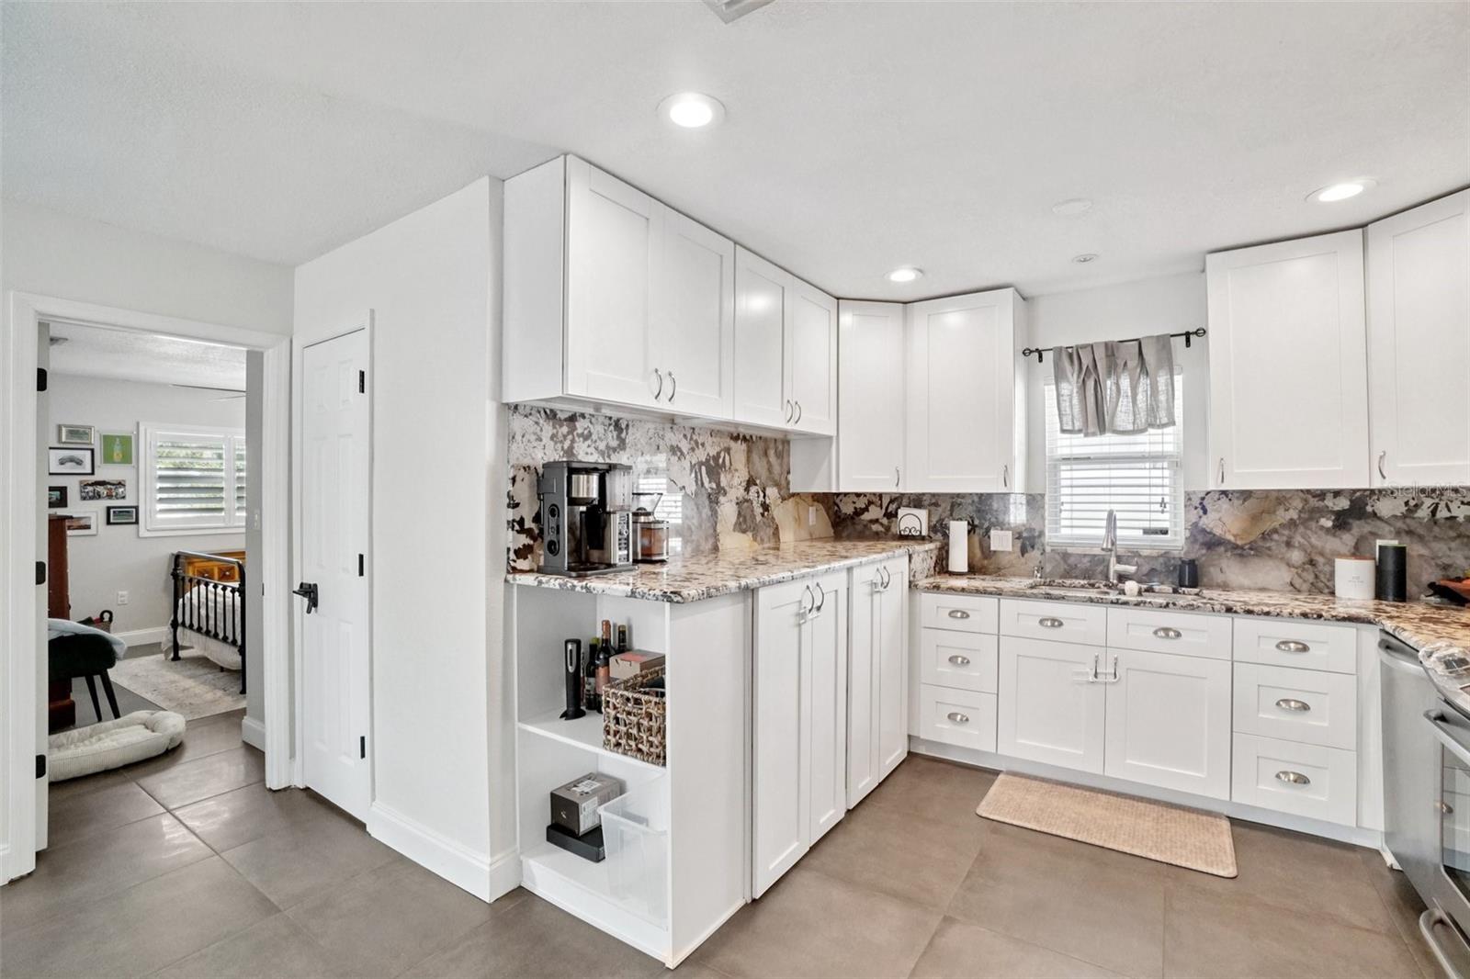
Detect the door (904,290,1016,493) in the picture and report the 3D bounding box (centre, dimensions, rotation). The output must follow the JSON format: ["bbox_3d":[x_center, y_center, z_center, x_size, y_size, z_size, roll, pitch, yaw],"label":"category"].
[{"bbox_3d":[1.216,-0.514,3.326,0.555,1.055,0.020,0,0,29],"label":"door"}]

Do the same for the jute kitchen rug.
[{"bbox_3d":[1.537,1.366,2.572,0.850,0.016,0.490,-1,-1,33],"label":"jute kitchen rug"}]

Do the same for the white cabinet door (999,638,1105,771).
[{"bbox_3d":[1.478,0.995,2.872,0.447,0.577,0.022,0,0,30],"label":"white cabinet door"}]

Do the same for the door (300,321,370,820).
[{"bbox_3d":[-1.759,0.374,2.706,0.575,2.030,0.045,-1,-1,33],"label":"door"}]

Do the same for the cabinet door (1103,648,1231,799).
[{"bbox_3d":[1.867,0.999,2.651,0.442,0.574,0.020,0,0,29],"label":"cabinet door"}]

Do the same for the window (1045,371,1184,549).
[{"bbox_3d":[1.991,-0.136,3.238,0.620,0.930,0.090,-1,-1,33],"label":"window"}]

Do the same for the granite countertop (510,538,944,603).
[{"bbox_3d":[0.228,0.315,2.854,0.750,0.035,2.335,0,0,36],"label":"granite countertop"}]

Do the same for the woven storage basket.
[{"bbox_3d":[-0.223,0.722,1.998,0.255,0.205,0.310,-1,-1,33],"label":"woven storage basket"}]

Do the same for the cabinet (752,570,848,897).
[{"bbox_3d":[0.027,0.858,2.502,0.610,1.050,0.670,0,0,36],"label":"cabinet"}]

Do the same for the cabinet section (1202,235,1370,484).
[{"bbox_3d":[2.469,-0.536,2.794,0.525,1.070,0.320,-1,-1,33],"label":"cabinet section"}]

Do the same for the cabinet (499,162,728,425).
[{"bbox_3d":[-0.392,-0.672,2.364,0.333,0.764,0.884,0,0,36],"label":"cabinet"}]

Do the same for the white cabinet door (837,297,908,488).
[{"bbox_3d":[0.754,-0.510,3.392,0.395,1.053,0.025,0,-1,-10],"label":"white cabinet door"}]

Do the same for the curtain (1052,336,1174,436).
[{"bbox_3d":[1.957,-0.529,3.173,0.550,0.490,0.080,-1,-1,33],"label":"curtain"}]

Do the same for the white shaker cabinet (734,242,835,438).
[{"bbox_3d":[0.154,-0.676,3.134,0.325,0.760,0.930,-1,-1,37],"label":"white shaker cabinet"}]

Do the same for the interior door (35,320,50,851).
[{"bbox_3d":[-2.942,0.360,2.543,0.740,2.020,0.035,0,0,35],"label":"interior door"}]

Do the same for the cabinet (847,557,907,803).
[{"bbox_3d":[0.456,0.858,3.084,0.610,1.050,0.675,0,0,36],"label":"cabinet"}]

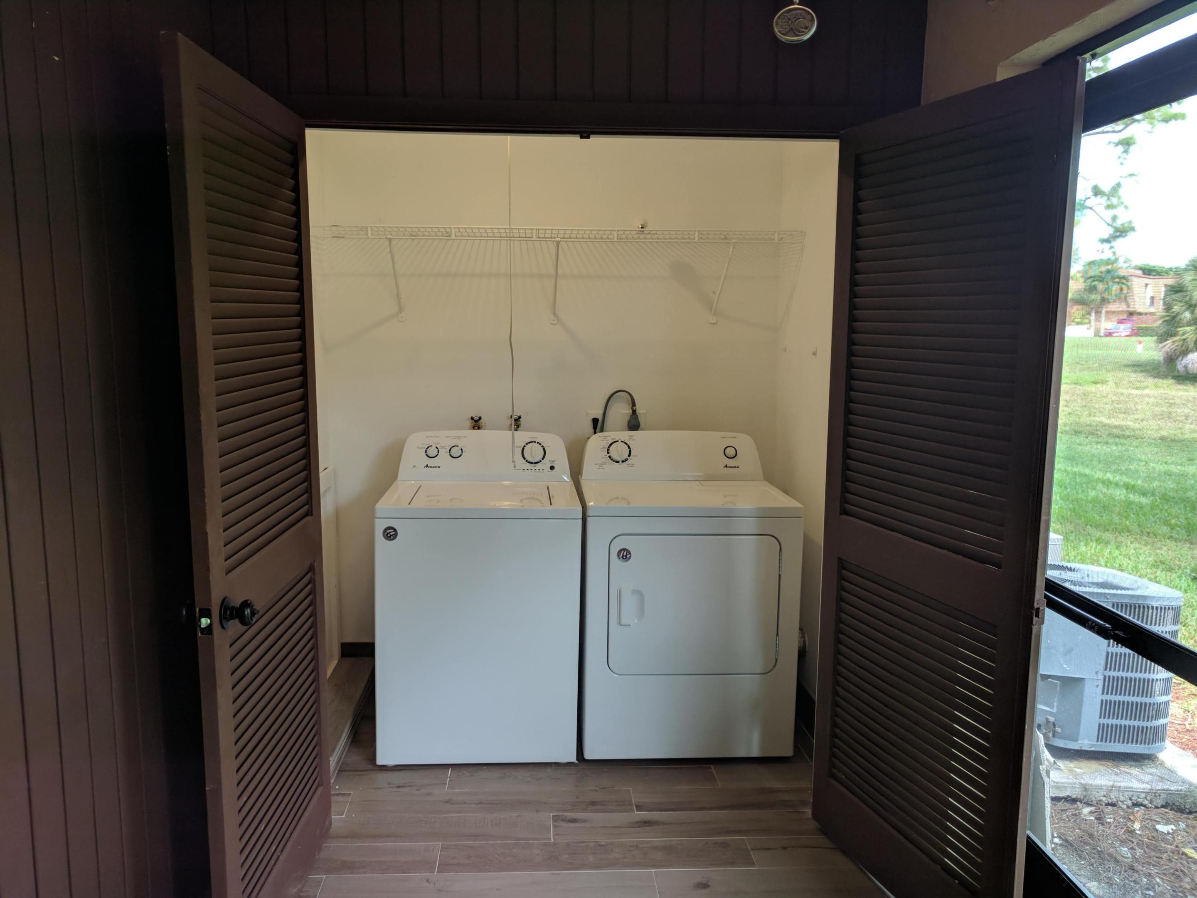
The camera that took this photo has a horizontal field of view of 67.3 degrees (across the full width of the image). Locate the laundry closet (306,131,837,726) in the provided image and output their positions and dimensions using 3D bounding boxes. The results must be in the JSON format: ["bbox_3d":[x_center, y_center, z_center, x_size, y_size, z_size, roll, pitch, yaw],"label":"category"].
[{"bbox_3d":[-0.150,-0.009,3.206,1.790,2.205,1.180,0,8,-3],"label":"laundry closet"}]

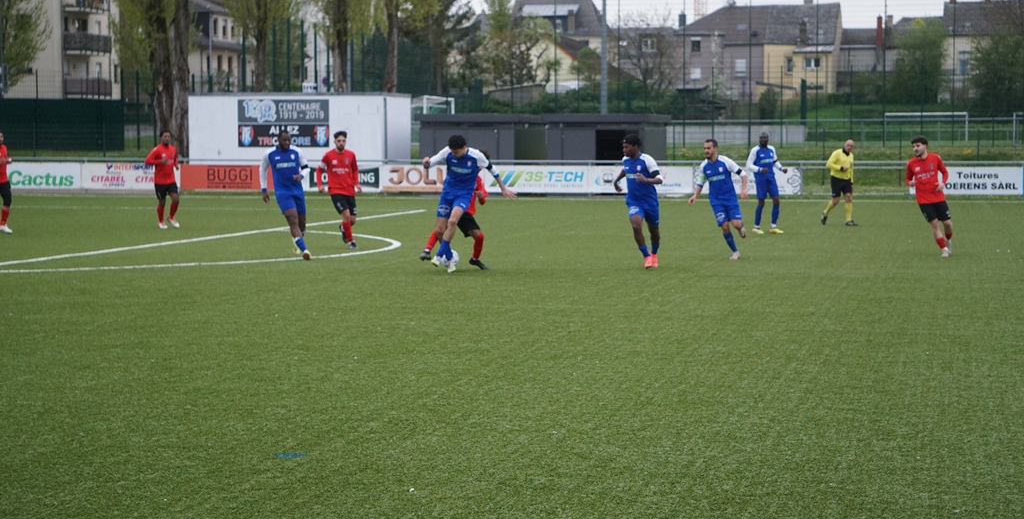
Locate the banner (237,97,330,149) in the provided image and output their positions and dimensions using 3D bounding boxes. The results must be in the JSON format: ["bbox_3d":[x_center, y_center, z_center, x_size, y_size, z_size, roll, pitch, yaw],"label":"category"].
[{"bbox_3d":[-7.323,-4.377,75.020,3.030,1.534,0.040,1,3,10],"label":"banner"}]

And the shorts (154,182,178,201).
[{"bbox_3d":[-6.147,-1.228,41.500,0.400,0.350,0.320,-2,3,-27],"label":"shorts"}]

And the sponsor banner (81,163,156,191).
[{"bbox_3d":[-11.328,-2.462,69.487,3.047,0.795,0.040,1,3,10],"label":"sponsor banner"}]

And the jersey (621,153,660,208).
[{"bbox_3d":[1.584,-0.974,28.750,0.450,0.680,0.290,-3,3,28],"label":"jersey"}]

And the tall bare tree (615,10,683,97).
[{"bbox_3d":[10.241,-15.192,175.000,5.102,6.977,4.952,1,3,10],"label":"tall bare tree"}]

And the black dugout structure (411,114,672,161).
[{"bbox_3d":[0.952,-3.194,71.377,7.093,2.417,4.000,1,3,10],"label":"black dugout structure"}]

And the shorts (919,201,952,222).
[{"bbox_3d":[5.803,-0.658,32.000,0.410,0.290,0.300,-8,3,18],"label":"shorts"}]

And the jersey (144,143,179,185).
[{"bbox_3d":[-6.257,-1.698,41.700,0.550,0.710,0.370,-1,3,-28],"label":"jersey"}]

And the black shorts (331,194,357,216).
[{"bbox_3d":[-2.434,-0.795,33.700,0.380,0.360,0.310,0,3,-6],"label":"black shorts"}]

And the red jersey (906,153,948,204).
[{"bbox_3d":[5.691,-1.109,31.950,0.510,0.690,0.310,-8,3,22],"label":"red jersey"}]

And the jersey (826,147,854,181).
[{"bbox_3d":[6.309,-1.825,44.800,0.480,0.690,0.360,-2,4,-37],"label":"jersey"}]

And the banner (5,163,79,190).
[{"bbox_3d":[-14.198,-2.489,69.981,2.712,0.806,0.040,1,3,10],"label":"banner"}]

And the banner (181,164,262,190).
[{"bbox_3d":[-8.333,-2.428,68.972,3.002,0.750,0.040,1,3,10],"label":"banner"}]

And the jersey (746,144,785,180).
[{"bbox_3d":[4.391,-1.680,40.400,0.600,0.620,0.400,-1,3,-14],"label":"jersey"}]

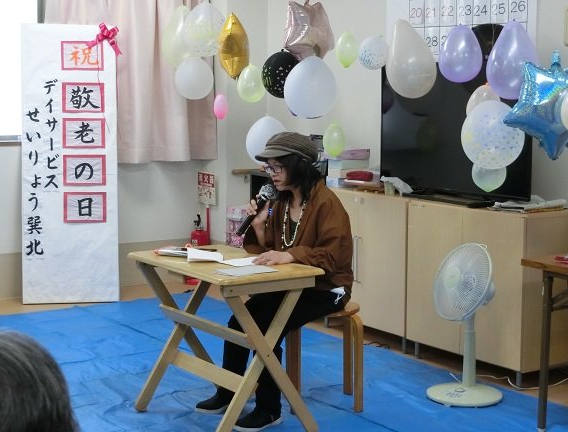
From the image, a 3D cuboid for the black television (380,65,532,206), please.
[{"bbox_3d":[0.859,-0.427,5.969,0.180,0.700,1.120,-4,8,-34],"label":"black television"}]

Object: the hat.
[{"bbox_3d":[0.011,-0.298,5.100,0.280,0.140,0.220,-3,7,-30],"label":"hat"}]

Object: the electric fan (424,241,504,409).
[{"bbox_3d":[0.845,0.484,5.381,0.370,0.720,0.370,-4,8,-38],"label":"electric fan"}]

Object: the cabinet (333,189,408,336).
[{"bbox_3d":[0.547,0.251,6.646,0.311,0.800,0.863,-4,7,-32],"label":"cabinet"}]

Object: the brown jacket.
[{"bbox_3d":[0.068,0.107,5.100,0.400,0.540,0.460,-4,8,-37],"label":"brown jacket"}]

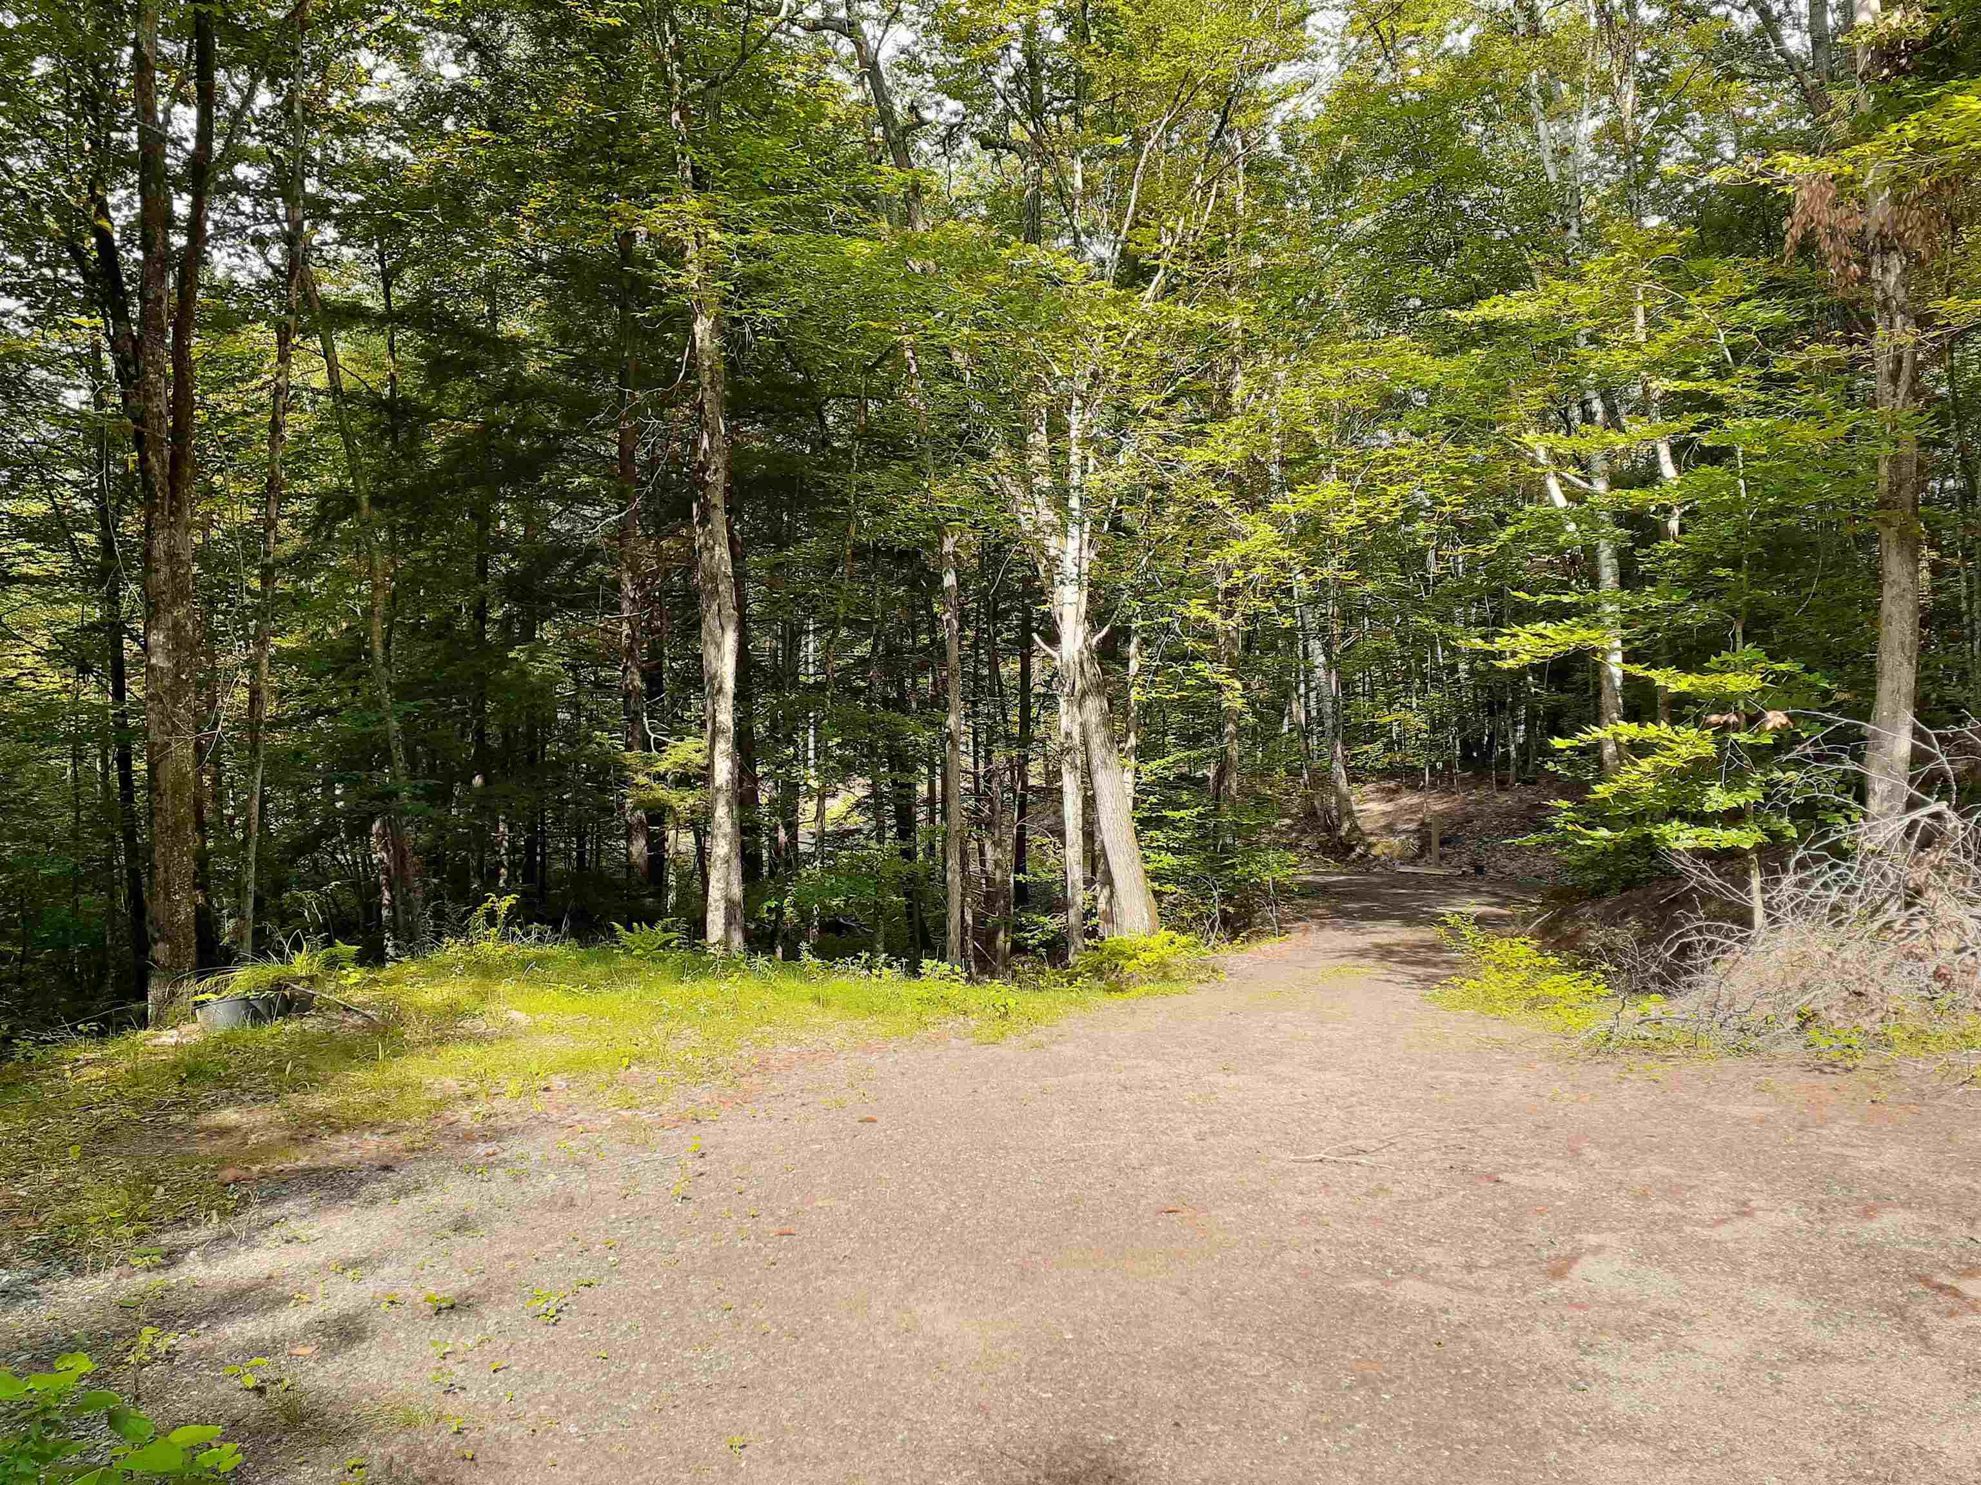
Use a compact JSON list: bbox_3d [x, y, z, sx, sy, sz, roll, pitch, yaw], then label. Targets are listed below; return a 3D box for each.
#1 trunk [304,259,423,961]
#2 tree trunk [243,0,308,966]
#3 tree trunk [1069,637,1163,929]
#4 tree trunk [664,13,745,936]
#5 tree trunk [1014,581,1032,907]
[{"bbox_3d":[-4.826,-1.016,12.000,0.300,5.439,0.250,-8,0,0],"label":"trunk"},{"bbox_3d":[-5.319,-1.918,11.500,0.219,7.083,0.210,3,0,0],"label":"tree trunk"},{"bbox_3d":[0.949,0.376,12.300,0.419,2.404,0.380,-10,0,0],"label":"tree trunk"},{"bbox_3d":[-2.181,-2.019,12.000,0.433,7.308,0.400,-3,0,0],"label":"tree trunk"},{"bbox_3d":[0.362,0.034,17.000,0.196,3.627,0.190,0,0,0],"label":"tree trunk"}]

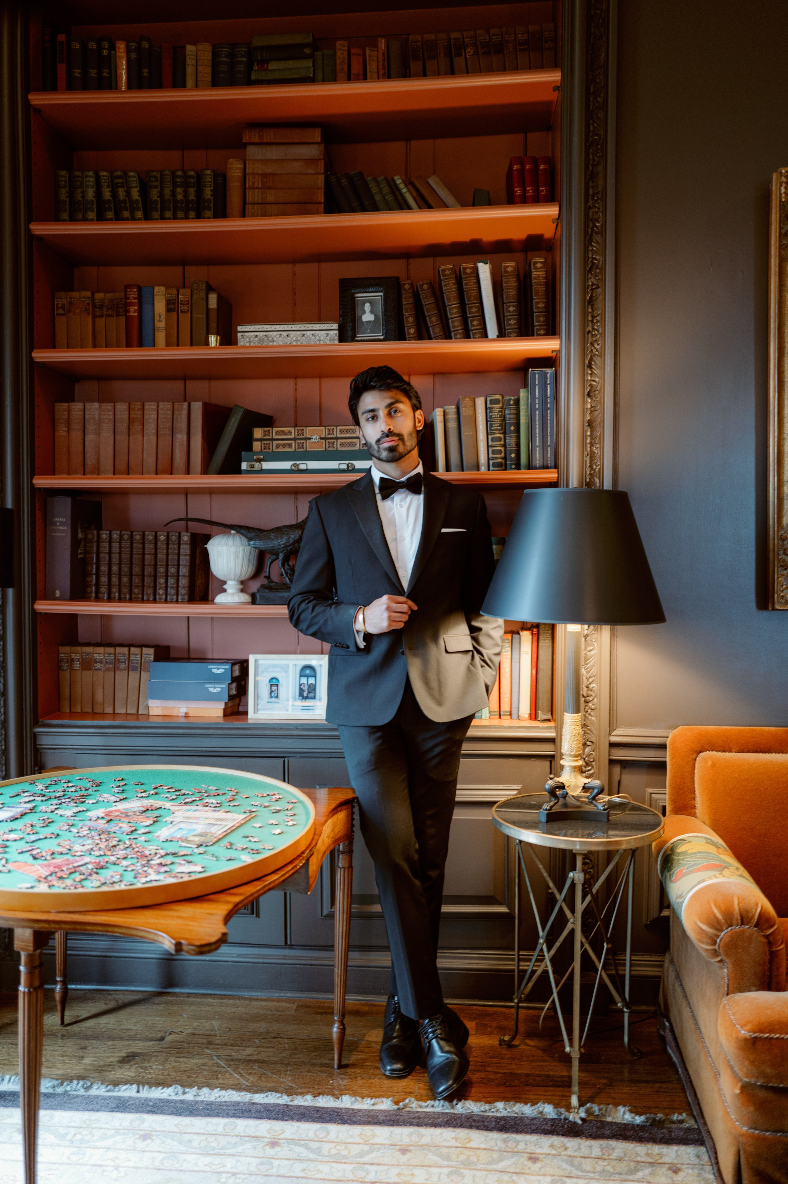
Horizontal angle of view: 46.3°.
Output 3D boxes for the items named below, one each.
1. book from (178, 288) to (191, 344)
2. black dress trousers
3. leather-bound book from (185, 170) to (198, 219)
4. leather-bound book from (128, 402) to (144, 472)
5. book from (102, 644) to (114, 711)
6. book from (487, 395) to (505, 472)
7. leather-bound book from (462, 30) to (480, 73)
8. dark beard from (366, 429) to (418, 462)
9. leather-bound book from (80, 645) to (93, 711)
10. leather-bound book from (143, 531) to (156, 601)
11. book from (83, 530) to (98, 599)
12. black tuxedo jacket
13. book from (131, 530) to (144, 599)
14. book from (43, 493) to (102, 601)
[{"bbox_3d":[-0.627,-0.820,2.861,0.036,0.205,0.145,0,2,5],"label":"book"},{"bbox_3d":[0.031,0.647,2.459,0.358,0.930,0.300,0,2,3],"label":"black dress trousers"},{"bbox_3d":[-0.609,-1.182,2.862,0.038,0.196,0.135,0,2,5],"label":"leather-bound book"},{"bbox_3d":[-0.811,-0.481,2.999,0.048,0.243,0.160,1,2,5],"label":"leather-bound book"},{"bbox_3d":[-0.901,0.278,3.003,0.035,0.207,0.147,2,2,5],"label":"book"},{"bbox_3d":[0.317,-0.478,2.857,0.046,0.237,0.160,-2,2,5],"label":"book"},{"bbox_3d":[0.246,-1.596,2.858,0.036,0.203,0.150,-5,1,6],"label":"leather-bound book"},{"bbox_3d":[-0.005,-0.392,2.460,0.130,0.088,0.085,-12,0,8],"label":"dark beard"},{"bbox_3d":[-0.983,0.284,3.042,0.038,0.214,0.150,1,2,5],"label":"leather-bound book"},{"bbox_3d":[-0.735,-0.080,2.879,0.034,0.209,0.155,2,2,8],"label":"leather-bound book"},{"bbox_3d":[-0.967,-0.087,3.032,0.037,0.223,0.153,2,2,5],"label":"book"},{"bbox_3d":[0.005,0.009,2.525,0.591,0.713,0.327,0,2,2],"label":"black tuxedo jacket"},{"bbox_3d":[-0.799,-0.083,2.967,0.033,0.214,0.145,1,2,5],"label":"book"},{"bbox_3d":[-0.998,-0.135,2.885,0.074,0.311,0.233,1,2,5],"label":"book"}]

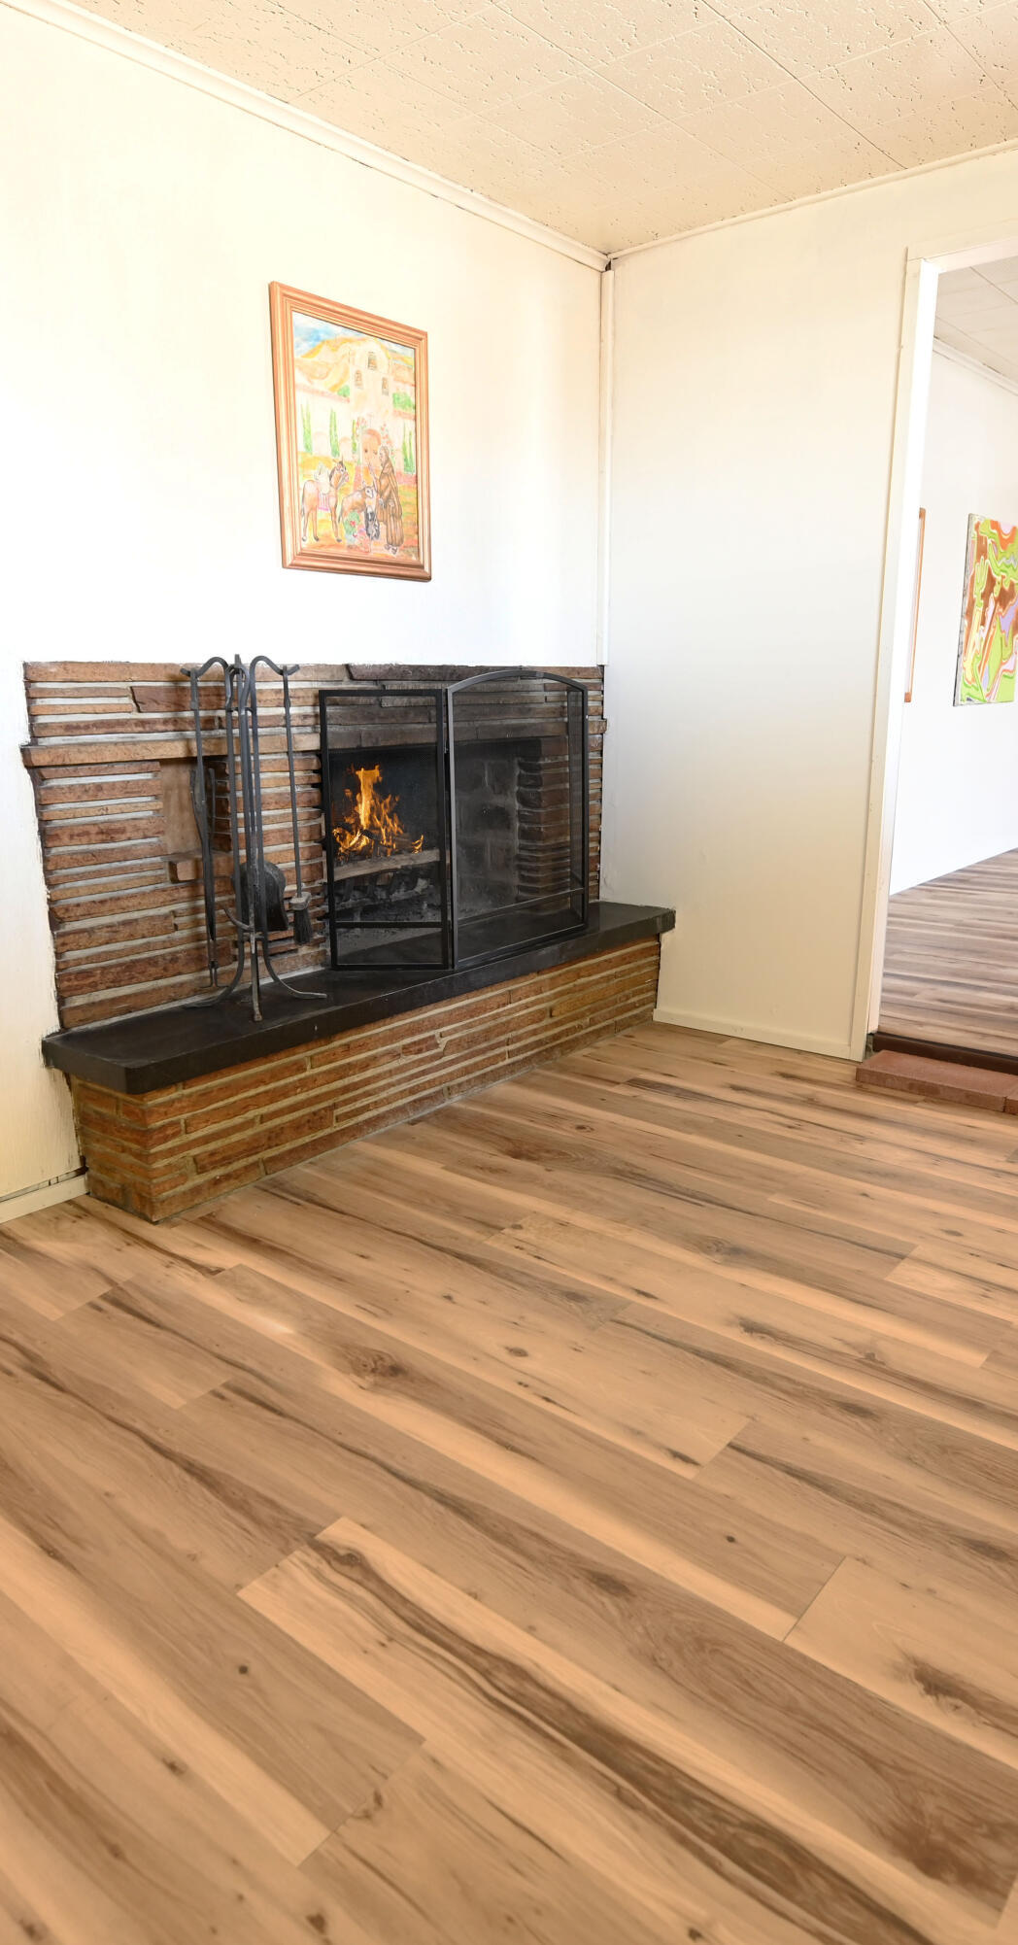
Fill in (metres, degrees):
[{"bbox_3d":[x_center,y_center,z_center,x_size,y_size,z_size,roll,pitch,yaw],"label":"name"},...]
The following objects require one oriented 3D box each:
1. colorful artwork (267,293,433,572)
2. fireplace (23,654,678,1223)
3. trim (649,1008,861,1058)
[{"bbox_3d":[-0.363,-1.264,2.727,0.030,0.583,0.485,11,18,39],"label":"colorful artwork"},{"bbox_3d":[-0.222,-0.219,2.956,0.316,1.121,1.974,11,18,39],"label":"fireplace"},{"bbox_3d":[0.741,0.182,3.544,0.669,0.045,0.017,11,18,39],"label":"trim"}]

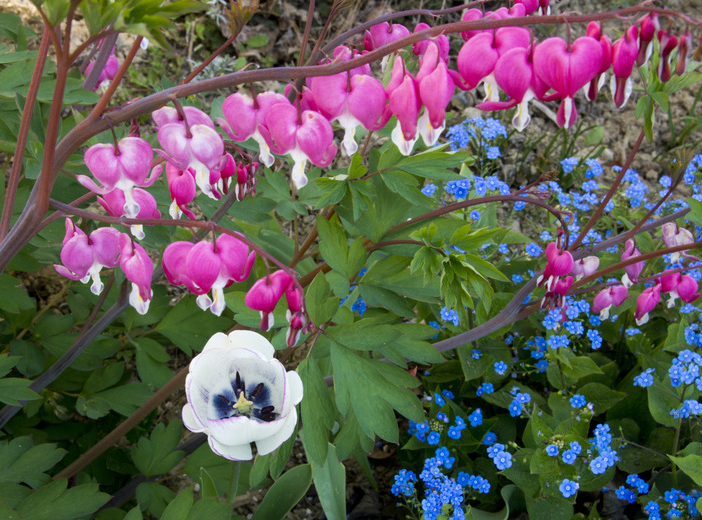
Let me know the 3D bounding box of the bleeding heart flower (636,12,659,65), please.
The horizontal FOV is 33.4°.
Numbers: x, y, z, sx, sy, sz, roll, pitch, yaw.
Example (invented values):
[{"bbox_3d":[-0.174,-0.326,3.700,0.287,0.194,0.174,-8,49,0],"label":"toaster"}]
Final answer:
[{"bbox_3d":[0.137,-0.102,0.540,0.010,0.024,0.010,1,28,-17],"label":"bleeding heart flower"}]

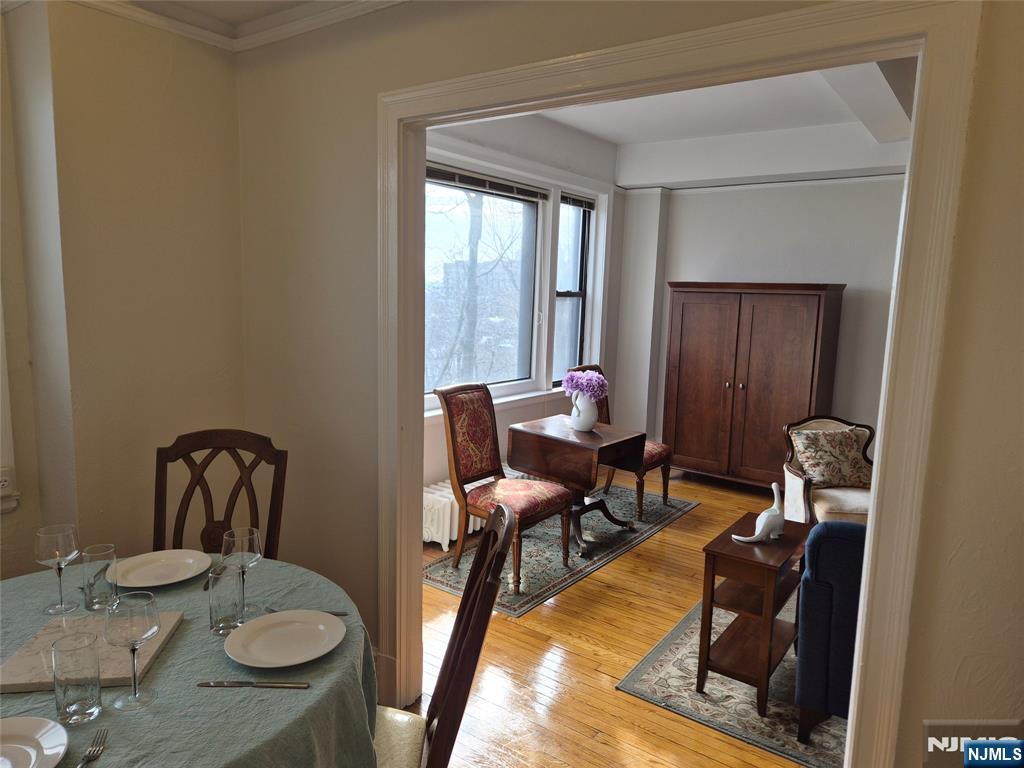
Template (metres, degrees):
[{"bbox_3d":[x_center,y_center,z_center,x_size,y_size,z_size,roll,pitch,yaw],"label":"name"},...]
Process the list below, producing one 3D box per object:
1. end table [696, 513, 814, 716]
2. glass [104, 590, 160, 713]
[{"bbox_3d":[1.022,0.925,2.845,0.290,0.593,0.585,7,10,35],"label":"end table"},{"bbox_3d":[-0.765,0.541,1.378,0.098,0.212,0.098,1,8,0],"label":"glass"}]

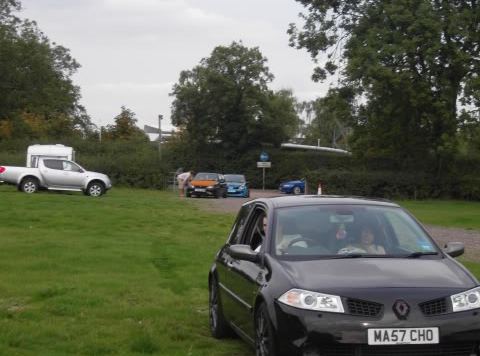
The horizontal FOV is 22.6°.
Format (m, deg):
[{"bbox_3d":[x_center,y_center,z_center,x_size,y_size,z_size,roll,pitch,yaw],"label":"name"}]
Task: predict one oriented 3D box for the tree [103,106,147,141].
[{"bbox_3d":[-9.051,-2.411,95.000,3.400,6.300,3.400,0,1,0],"label":"tree"}]

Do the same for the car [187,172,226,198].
[{"bbox_3d":[-1.800,0.390,66.800,1.660,1.420,3.800,0,1,8],"label":"car"}]

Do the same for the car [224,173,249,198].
[{"bbox_3d":[-0.430,0.410,69.000,1.760,1.420,4.000,0,1,6],"label":"car"}]

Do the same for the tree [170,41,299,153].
[{"bbox_3d":[-0.444,-5.125,97.000,10.000,11.600,9.600,0,1,0],"label":"tree"}]

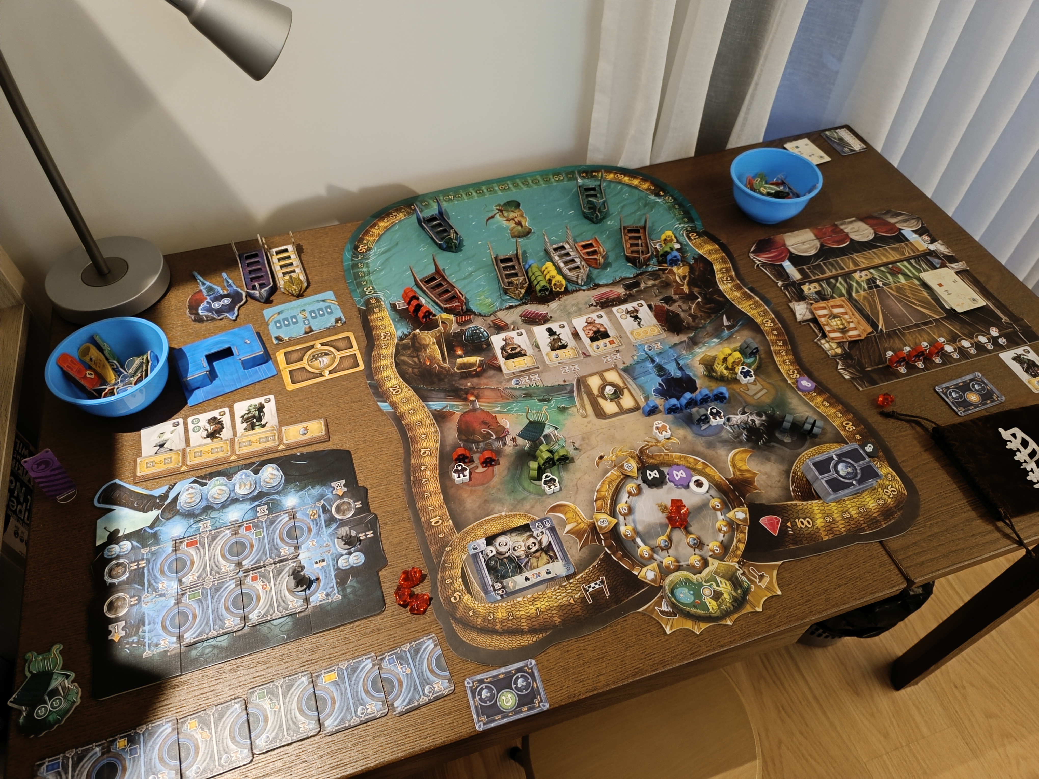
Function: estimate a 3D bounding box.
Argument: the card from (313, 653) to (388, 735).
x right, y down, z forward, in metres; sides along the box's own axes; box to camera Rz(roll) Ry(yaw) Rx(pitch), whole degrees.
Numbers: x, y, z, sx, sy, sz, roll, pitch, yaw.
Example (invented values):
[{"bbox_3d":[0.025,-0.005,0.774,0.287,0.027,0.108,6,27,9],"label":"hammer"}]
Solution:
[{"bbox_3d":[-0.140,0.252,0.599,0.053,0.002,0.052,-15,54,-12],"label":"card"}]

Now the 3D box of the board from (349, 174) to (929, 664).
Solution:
[{"bbox_3d":[0.079,-0.052,0.839,0.500,0.005,0.685,-14,54,-12],"label":"board"}]

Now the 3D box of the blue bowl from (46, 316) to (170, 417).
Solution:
[{"bbox_3d":[-0.422,-0.013,0.762,0.120,0.062,0.120,1,52,-1],"label":"blue bowl"}]

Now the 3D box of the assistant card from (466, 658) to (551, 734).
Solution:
[{"bbox_3d":[-0.010,0.254,0.600,0.061,0.002,0.042,-12,53,-11],"label":"assistant card"}]

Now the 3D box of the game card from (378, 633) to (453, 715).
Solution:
[{"bbox_3d":[-0.087,0.240,0.609,0.053,0.002,0.052,-17,54,-14],"label":"game card"}]

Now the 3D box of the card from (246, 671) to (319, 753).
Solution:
[{"bbox_3d":[-0.193,0.262,0.590,0.053,0.002,0.052,-15,54,-12],"label":"card"}]

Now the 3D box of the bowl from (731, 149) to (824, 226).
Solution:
[{"bbox_3d":[0.340,-0.266,0.976,0.120,0.062,0.120,2,52,0],"label":"bowl"}]

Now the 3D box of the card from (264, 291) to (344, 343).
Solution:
[{"bbox_3d":[-0.257,-0.087,0.862,0.087,0.002,0.060,-19,55,-15],"label":"card"}]

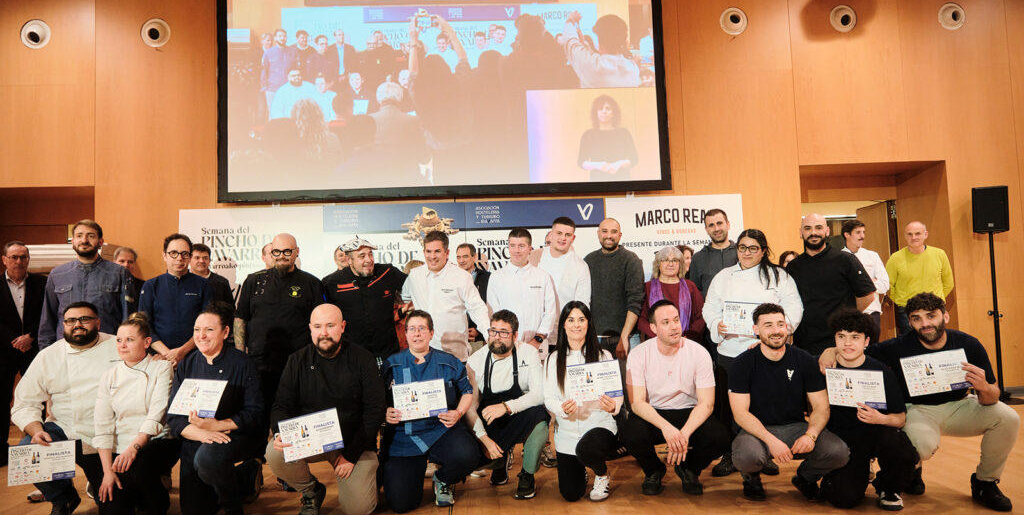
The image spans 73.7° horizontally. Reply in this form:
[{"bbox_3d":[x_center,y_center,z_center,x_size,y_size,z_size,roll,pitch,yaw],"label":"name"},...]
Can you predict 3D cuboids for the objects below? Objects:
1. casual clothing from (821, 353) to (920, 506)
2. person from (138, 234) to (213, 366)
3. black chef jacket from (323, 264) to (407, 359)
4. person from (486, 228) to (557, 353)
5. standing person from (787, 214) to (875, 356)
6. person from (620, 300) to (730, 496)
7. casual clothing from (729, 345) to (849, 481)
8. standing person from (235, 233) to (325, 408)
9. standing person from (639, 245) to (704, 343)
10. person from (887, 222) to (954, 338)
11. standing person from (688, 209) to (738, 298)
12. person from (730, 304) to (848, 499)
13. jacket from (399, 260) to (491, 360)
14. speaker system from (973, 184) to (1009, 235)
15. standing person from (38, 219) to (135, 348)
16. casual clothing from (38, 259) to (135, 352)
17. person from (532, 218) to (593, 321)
[{"bbox_3d":[2.003,0.938,3.880,0.520,0.800,0.620,-3,-4,14],"label":"casual clothing"},{"bbox_3d":[-2.148,0.706,4.374,0.520,1.700,0.350,0,-4,-25],"label":"person"},{"bbox_3d":[-1.011,0.402,4.680,0.580,0.730,0.340,-1,-4,-12],"label":"black chef jacket"},{"bbox_3d":[0.078,0.631,4.620,0.500,1.660,0.320,-2,-4,3],"label":"person"},{"bbox_3d":[2.284,0.539,4.850,0.600,1.710,0.420,-4,-4,24],"label":"standing person"},{"bbox_3d":[1.000,0.834,4.200,0.630,1.130,0.720,-3,-4,7],"label":"person"},{"bbox_3d":[1.628,0.898,4.082,0.640,0.755,0.580,-3,-4,14],"label":"casual clothing"},{"bbox_3d":[-1.539,0.691,4.530,0.600,1.705,0.370,-1,-4,-18],"label":"standing person"},{"bbox_3d":[1.175,0.683,4.945,0.500,1.520,0.320,-2,-4,9],"label":"standing person"},{"bbox_3d":[3.285,0.553,5.470,0.520,1.700,0.330,-3,-4,24],"label":"person"},{"bbox_3d":[1.520,0.538,5.053,0.520,1.800,0.320,-3,-4,12],"label":"standing person"},{"bbox_3d":[1.621,0.815,4.060,0.640,1.100,0.740,-3,-4,9],"label":"person"},{"bbox_3d":[-0.457,0.373,4.559,0.600,0.679,0.340,-2,-4,-1],"label":"jacket"},{"bbox_3d":[5.010,-0.502,7.140,0.330,0.460,0.310,-4,-4,22],"label":"speaker system"},{"bbox_3d":[-2.719,0.667,4.368,0.550,1.816,0.360,0,-4,-30],"label":"standing person"},{"bbox_3d":[-2.817,0.390,4.520,0.600,0.770,0.340,0,-4,-23],"label":"casual clothing"},{"bbox_3d":[0.379,0.580,4.773,0.530,1.760,0.330,-3,-4,16],"label":"person"}]

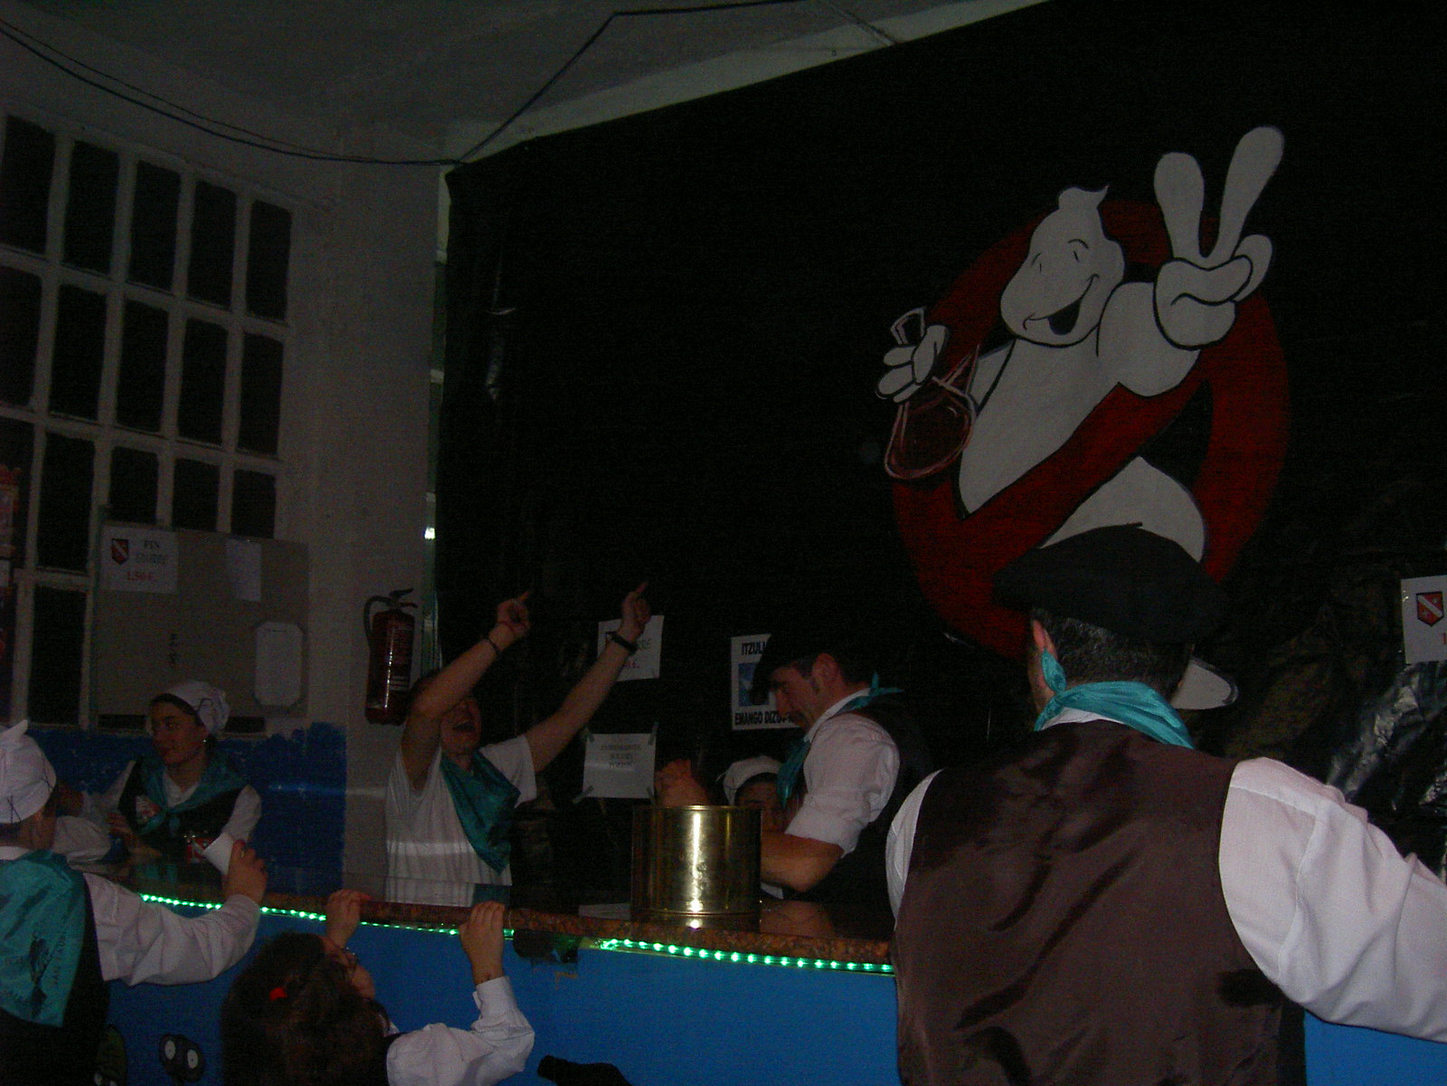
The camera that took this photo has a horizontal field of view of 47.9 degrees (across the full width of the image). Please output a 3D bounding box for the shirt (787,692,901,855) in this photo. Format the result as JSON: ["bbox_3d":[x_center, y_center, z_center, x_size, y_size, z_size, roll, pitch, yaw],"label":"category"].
[{"bbox_3d":[0.285,0.610,3.600,0.340,0.580,0.470,2,-8,-7],"label":"shirt"}]

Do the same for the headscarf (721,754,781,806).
[{"bbox_3d":[0.107,0.610,4.120,0.200,0.170,0.200,2,-8,-9],"label":"headscarf"}]

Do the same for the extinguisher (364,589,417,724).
[{"bbox_3d":[-1.205,0.415,5.930,0.190,0.500,0.170,3,-8,-12],"label":"extinguisher"}]

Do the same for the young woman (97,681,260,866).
[{"bbox_3d":[-1.580,1.200,4.640,0.470,1.620,0.360,-1,-8,13],"label":"young woman"}]

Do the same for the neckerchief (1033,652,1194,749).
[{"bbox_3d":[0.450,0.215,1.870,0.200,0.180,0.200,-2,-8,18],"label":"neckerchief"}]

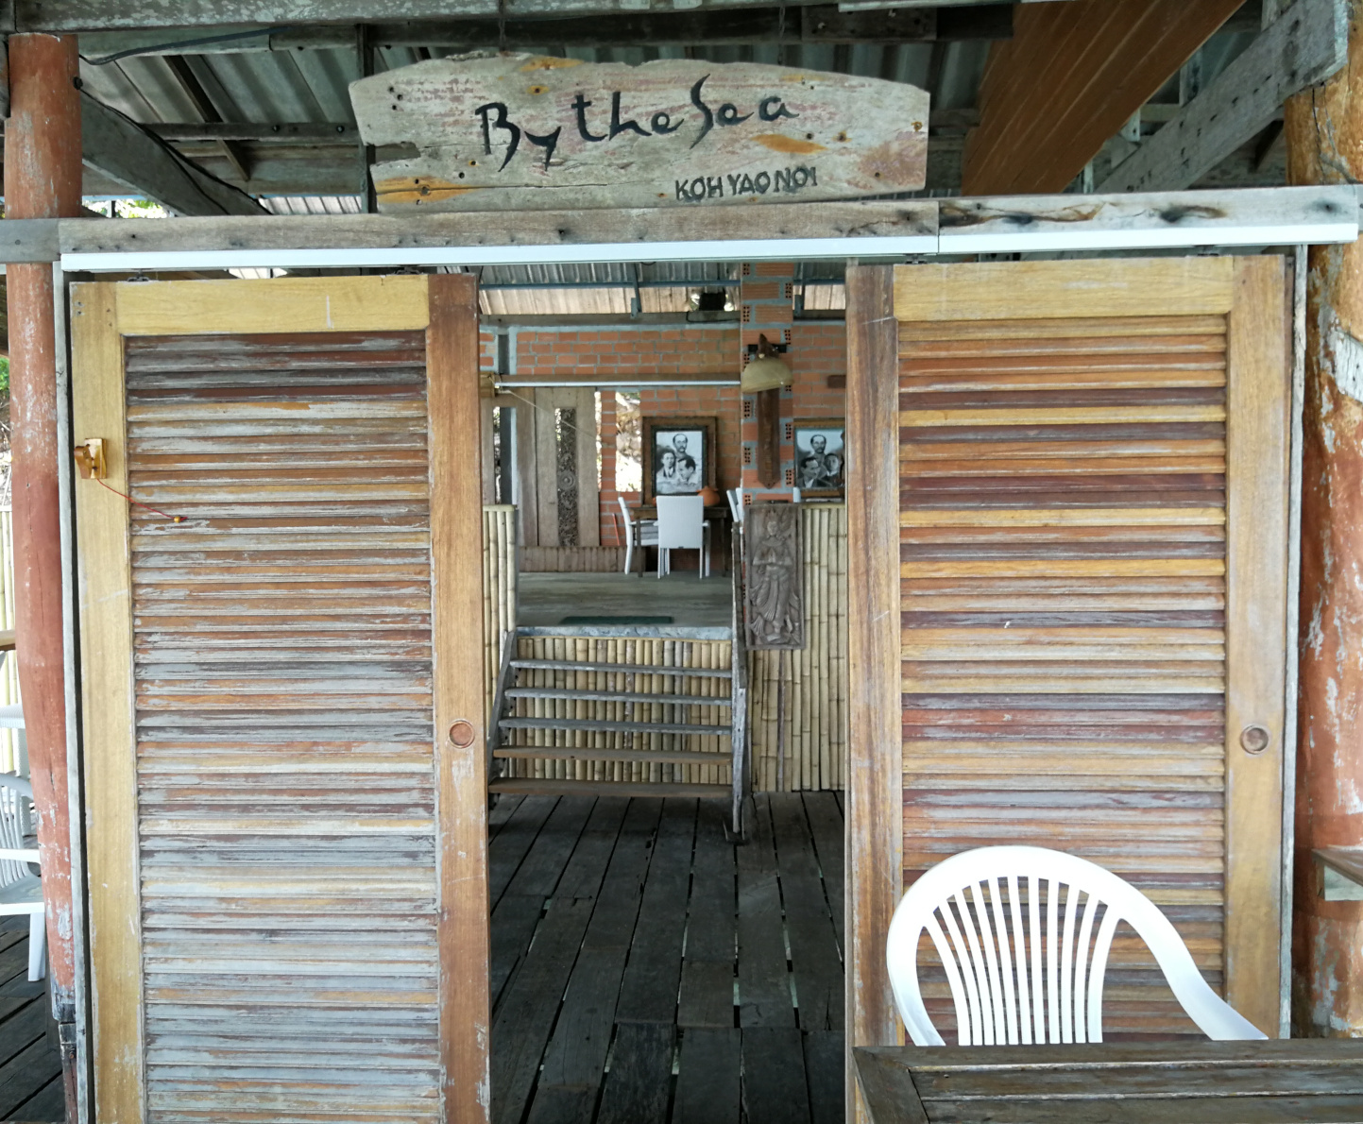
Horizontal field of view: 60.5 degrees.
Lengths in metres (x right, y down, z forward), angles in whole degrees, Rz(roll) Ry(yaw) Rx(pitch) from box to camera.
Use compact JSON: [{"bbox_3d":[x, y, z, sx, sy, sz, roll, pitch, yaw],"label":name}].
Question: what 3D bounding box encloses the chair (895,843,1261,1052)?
[{"bbox_3d":[0.655,0.984,2.030,0.570,0.830,0.560,-1,4,-3],"label":"chair"}]

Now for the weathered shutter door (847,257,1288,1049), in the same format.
[{"bbox_3d":[0.812,0.373,2.485,0.900,2.020,0.045,0,4,3],"label":"weathered shutter door"}]

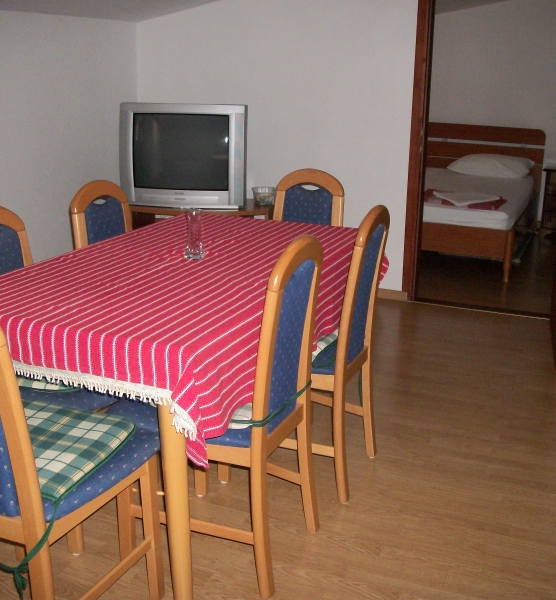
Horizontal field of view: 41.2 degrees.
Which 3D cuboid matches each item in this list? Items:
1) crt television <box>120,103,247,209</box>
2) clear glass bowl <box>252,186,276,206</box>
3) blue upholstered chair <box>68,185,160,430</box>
[{"bbox_3d":[-0.521,-0.925,4.669,0.789,0.621,0.500,4,17,11],"label":"crt television"},{"bbox_3d":[-0.082,-0.653,4.664,0.150,0.105,0.150,0,17,0],"label":"clear glass bowl"},{"bbox_3d":[-0.493,0.036,2.924,0.520,0.982,0.430,9,19,25],"label":"blue upholstered chair"}]

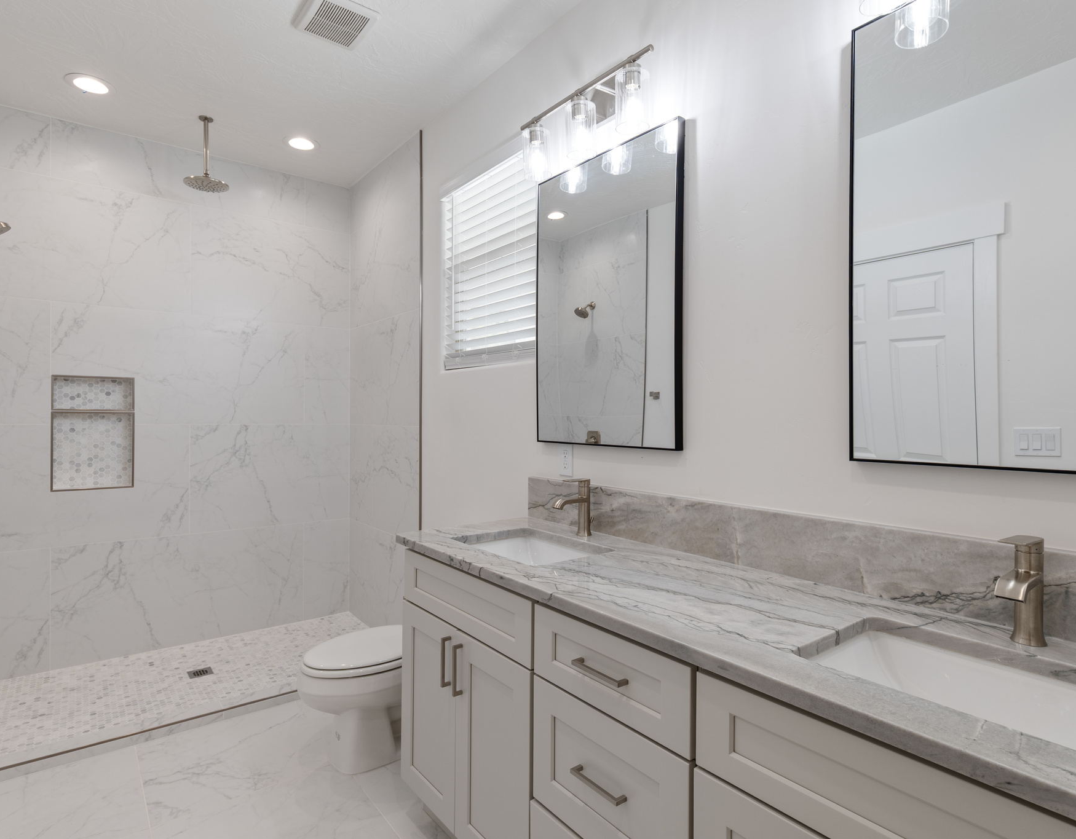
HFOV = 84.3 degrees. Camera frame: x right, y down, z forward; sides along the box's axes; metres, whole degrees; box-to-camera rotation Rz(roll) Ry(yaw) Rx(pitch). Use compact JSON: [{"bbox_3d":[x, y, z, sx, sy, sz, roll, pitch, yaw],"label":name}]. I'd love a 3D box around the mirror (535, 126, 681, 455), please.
[{"bbox_3d":[0.215,-0.399,2.000,0.030,0.976,0.663,0,0,-38],"label":"mirror"}]

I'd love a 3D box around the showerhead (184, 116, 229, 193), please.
[{"bbox_3d":[-1.649,-1.323,2.948,0.202,0.335,0.202,0,0,-38],"label":"showerhead"}]

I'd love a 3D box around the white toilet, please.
[{"bbox_3d":[-0.554,0.916,2.363,0.760,0.745,0.410,0,0,-38],"label":"white toilet"}]

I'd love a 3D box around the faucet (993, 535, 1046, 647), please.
[{"bbox_3d":[0.830,0.300,1.020,0.141,0.185,0.052,0,0,-38],"label":"faucet"}]

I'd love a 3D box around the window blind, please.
[{"bbox_3d":[-0.217,-0.688,2.634,0.064,0.891,0.745,0,0,-38],"label":"window blind"}]

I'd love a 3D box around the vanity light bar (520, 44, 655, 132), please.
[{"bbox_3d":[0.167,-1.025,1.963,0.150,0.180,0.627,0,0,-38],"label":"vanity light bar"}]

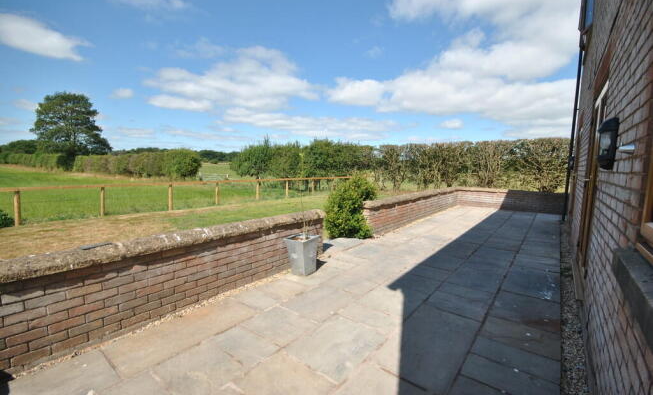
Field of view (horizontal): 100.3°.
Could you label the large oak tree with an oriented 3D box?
[{"bbox_3d":[-41.500,-10.676,44.204,10.300,12.535,10.300,-6,10,-42],"label":"large oak tree"}]

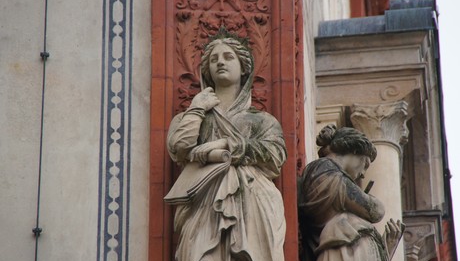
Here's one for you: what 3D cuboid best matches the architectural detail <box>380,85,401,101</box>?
[{"bbox_3d":[0.906,-0.214,21.600,0.115,0.115,0.040,-4,-40,5],"label":"architectural detail"}]

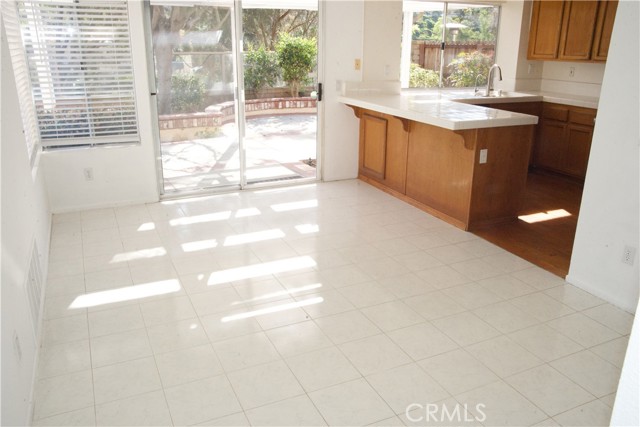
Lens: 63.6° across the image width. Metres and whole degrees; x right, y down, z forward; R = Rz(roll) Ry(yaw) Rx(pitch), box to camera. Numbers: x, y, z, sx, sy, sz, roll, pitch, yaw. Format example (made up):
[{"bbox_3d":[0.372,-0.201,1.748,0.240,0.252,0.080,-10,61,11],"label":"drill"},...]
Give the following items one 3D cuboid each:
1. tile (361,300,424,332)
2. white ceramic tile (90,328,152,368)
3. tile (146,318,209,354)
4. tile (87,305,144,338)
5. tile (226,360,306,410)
[{"bbox_3d":[0.432,0.613,3.099,0.300,0.010,0.300,-8,20,-23],"label":"tile"},{"bbox_3d":[-1.067,0.721,2.767,0.300,0.010,0.300,-8,20,-24],"label":"white ceramic tile"},{"bbox_3d":[-0.793,0.682,2.881,0.300,0.010,0.300,-8,20,-23],"label":"tile"},{"bbox_3d":[-1.194,0.632,3.028,0.300,0.010,0.300,-8,20,-24],"label":"tile"},{"bbox_3d":[-0.266,0.829,2.518,0.302,0.010,0.302,-8,20,-23],"label":"tile"}]

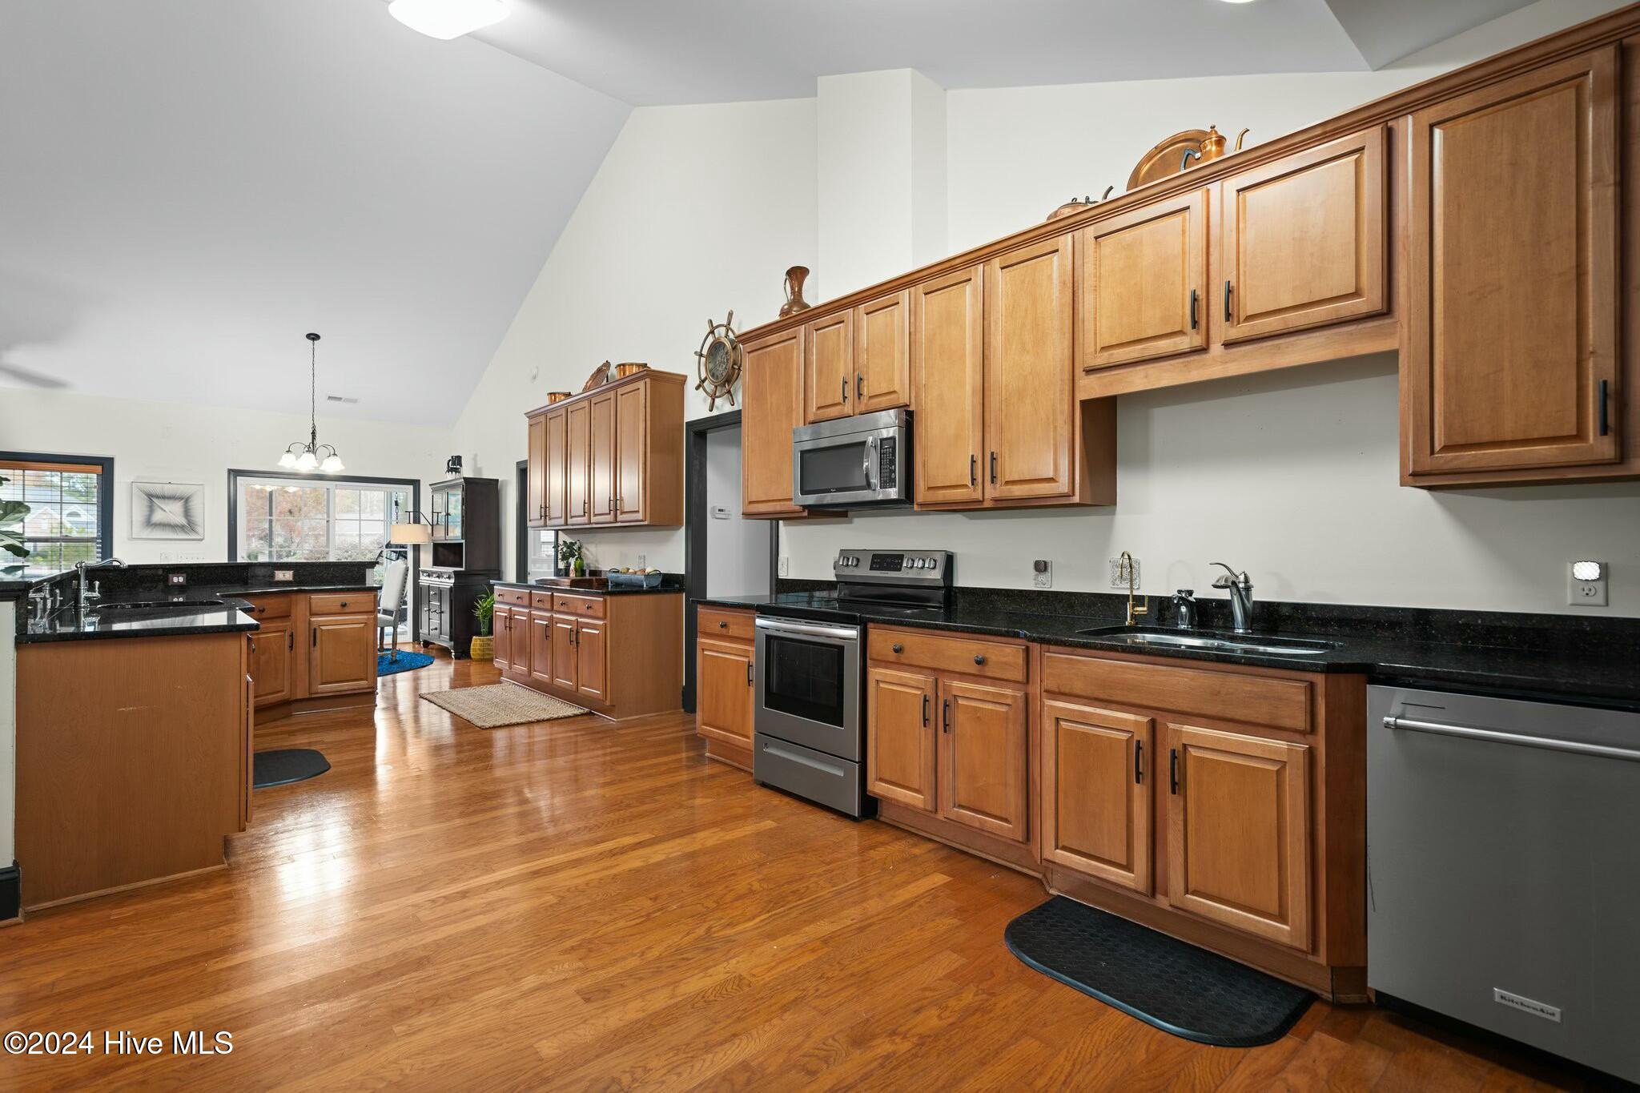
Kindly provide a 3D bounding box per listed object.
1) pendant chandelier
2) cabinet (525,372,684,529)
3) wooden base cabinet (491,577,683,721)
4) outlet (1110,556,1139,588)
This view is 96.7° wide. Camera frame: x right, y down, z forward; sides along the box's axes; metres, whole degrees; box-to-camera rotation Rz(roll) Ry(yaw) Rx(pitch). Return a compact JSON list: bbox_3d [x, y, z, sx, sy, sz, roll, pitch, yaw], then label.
[{"bbox_3d":[-5.351,-1.508,7.694,0.700,1.430,0.700,1,-1,-42],"label":"pendant chandelier"},{"bbox_3d":[-1.873,-0.696,6.114,0.356,1.085,2.220,0,0,-43],"label":"cabinet"},{"bbox_3d":[-1.997,0.761,5.997,0.640,0.900,2.315,0,0,-42],"label":"wooden base cabinet"},{"bbox_3d":[1.246,0.111,2.985,0.012,0.123,0.121,1,-1,-42],"label":"outlet"}]

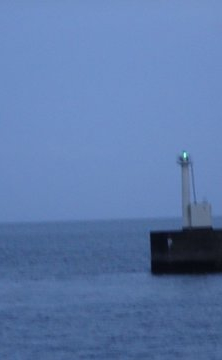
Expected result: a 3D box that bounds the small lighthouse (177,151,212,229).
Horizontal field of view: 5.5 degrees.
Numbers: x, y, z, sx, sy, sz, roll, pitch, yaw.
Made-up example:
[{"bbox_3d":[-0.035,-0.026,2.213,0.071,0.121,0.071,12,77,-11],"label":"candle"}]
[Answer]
[{"bbox_3d":[7.858,0.855,218.982,3.060,7.220,2.000,-2,-1,0],"label":"small lighthouse"}]

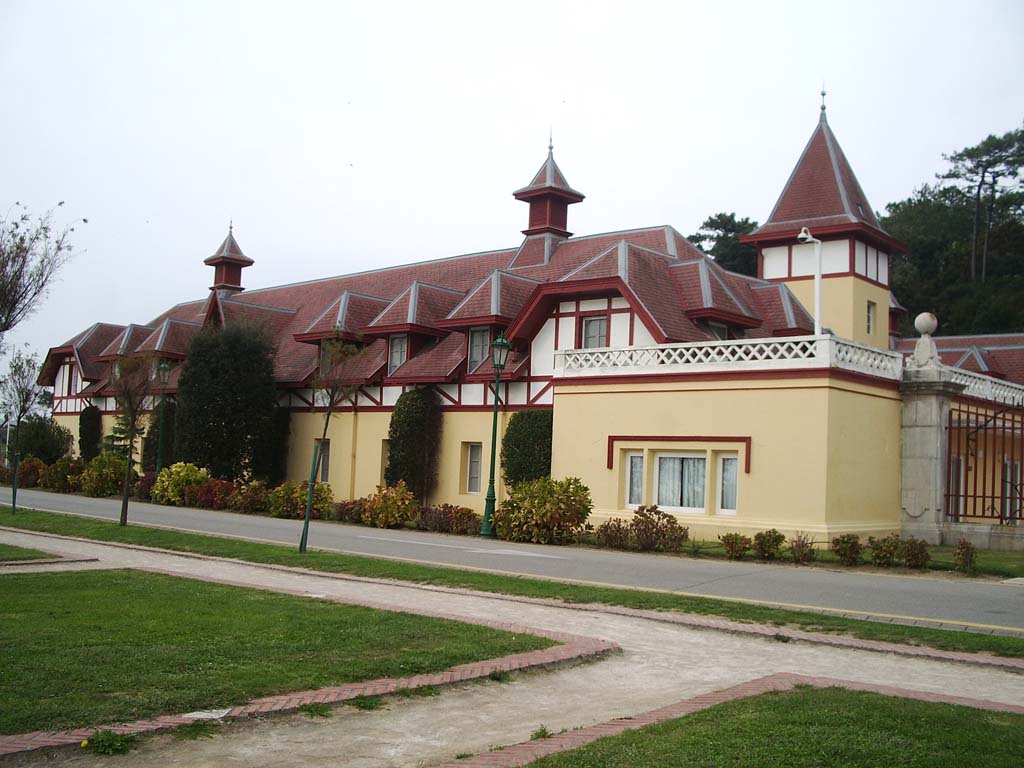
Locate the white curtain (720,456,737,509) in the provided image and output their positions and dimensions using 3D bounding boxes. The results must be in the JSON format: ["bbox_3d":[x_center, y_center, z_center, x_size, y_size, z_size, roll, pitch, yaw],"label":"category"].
[{"bbox_3d":[5.640,2.562,26.323,0.666,1.411,0.100,-2,-7,45],"label":"white curtain"}]

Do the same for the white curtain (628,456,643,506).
[{"bbox_3d":[3.335,2.484,26.889,0.500,1.300,0.100,-2,-6,42],"label":"white curtain"}]

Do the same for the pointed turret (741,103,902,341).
[{"bbox_3d":[13.911,-6.616,46.467,5.400,12.800,5.100,-2,-6,42],"label":"pointed turret"}]

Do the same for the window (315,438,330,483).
[{"bbox_3d":[-7.269,3.015,40.439,1.000,1.695,0.200,-2,-7,45],"label":"window"}]

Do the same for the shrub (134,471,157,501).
[{"bbox_3d":[-12.578,3.479,35.837,0.950,0.968,0.900,-2,-7,45],"label":"shrub"}]

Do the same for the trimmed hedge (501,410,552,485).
[{"bbox_3d":[0.687,2.337,29.709,1.970,3.220,1.000,-2,-6,42],"label":"trimmed hedge"}]

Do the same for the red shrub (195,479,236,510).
[{"bbox_3d":[-9.012,3.346,31.582,1.350,0.864,1.050,-2,-7,45],"label":"red shrub"}]

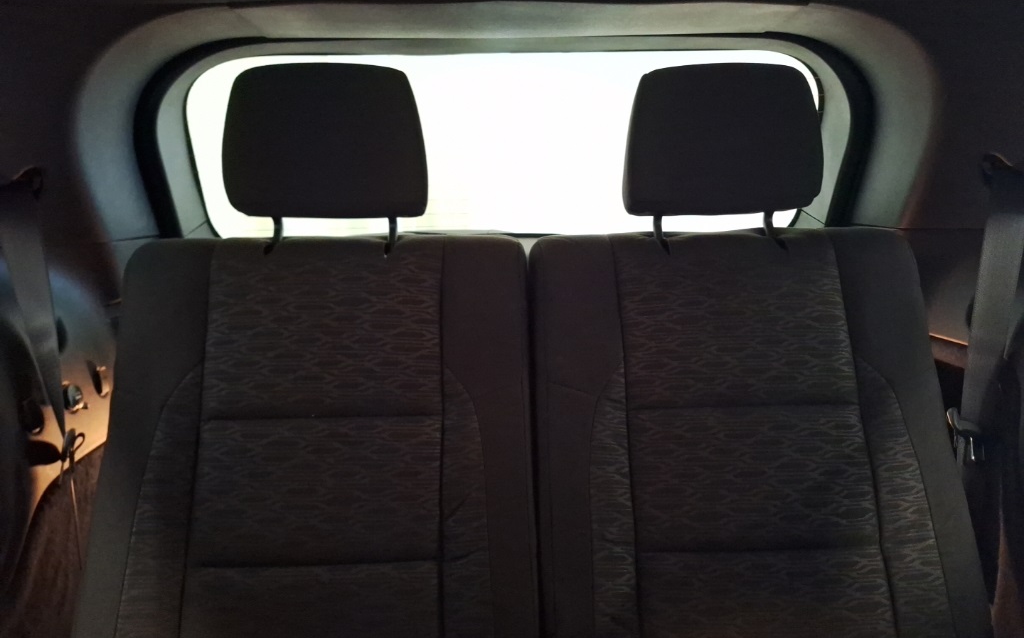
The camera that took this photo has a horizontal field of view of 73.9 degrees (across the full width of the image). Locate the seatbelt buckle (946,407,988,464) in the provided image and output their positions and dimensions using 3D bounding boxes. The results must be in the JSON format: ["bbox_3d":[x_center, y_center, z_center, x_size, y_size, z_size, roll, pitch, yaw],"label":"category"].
[{"bbox_3d":[0.573,0.148,0.860,0.020,0.065,0.054,-19,18,-8],"label":"seatbelt buckle"}]

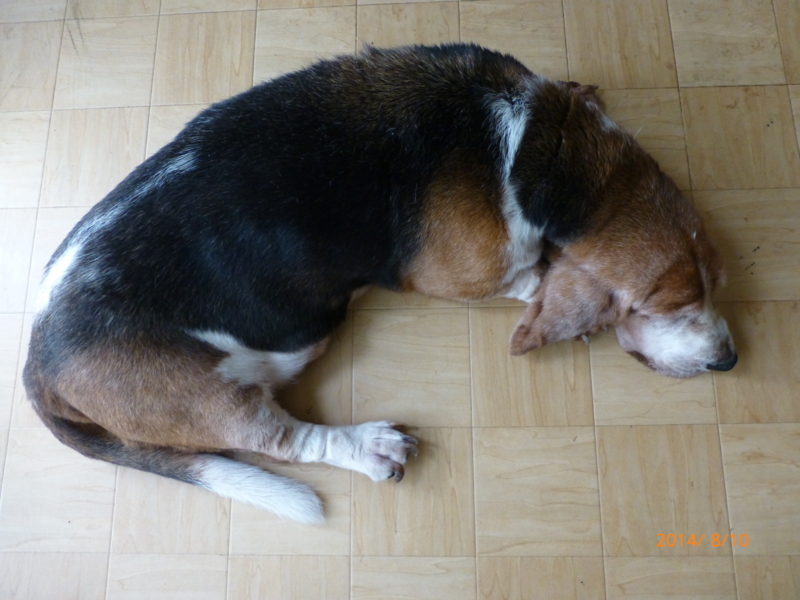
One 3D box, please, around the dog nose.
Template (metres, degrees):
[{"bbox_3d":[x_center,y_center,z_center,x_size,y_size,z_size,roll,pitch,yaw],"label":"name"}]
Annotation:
[{"bbox_3d":[0.390,0.075,0.672,0.038,0.032,0.022,-16,80,-43],"label":"dog nose"}]

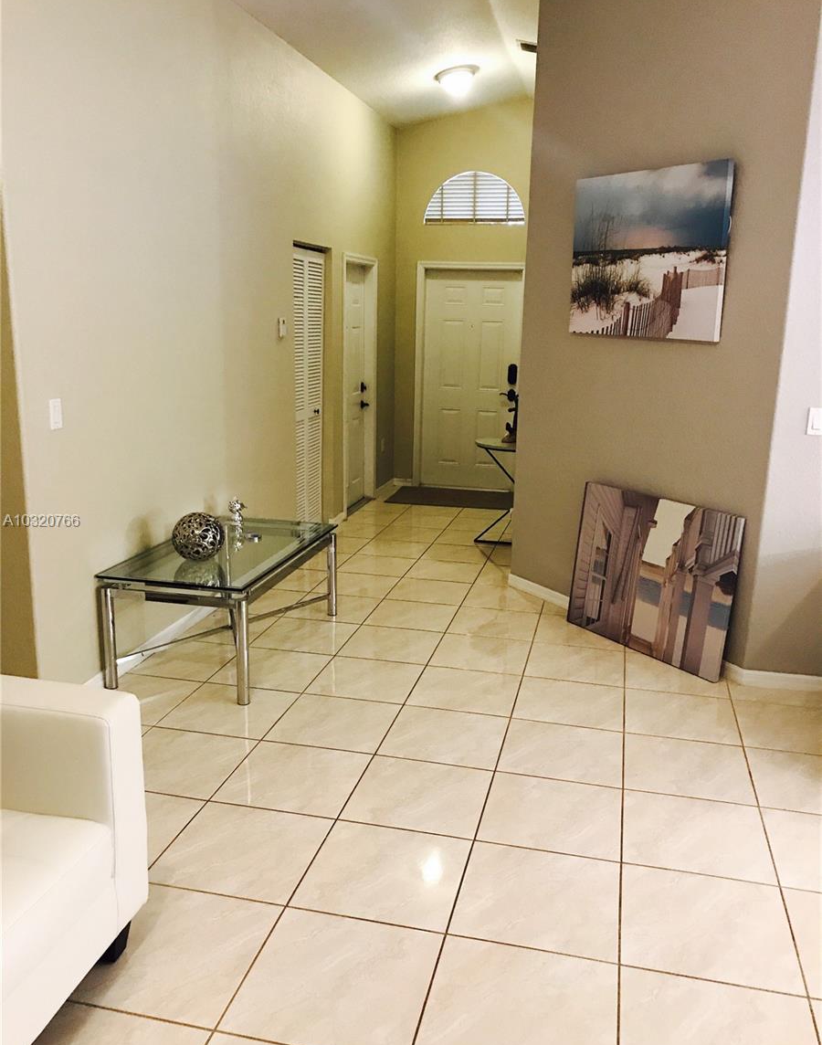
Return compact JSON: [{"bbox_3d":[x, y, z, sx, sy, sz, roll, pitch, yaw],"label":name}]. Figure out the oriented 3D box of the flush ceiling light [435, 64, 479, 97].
[{"bbox_3d":[0.354,-3.283,6.603,0.350,0.150,0.350,-5,11,15],"label":"flush ceiling light"}]

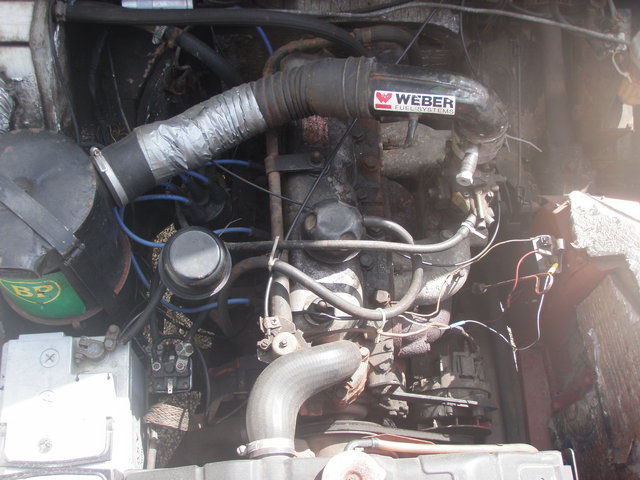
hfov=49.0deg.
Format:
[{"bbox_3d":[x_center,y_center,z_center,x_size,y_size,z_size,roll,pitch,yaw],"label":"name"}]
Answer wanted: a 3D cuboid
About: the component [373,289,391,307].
[{"bbox_3d":[0.083,0.078,0.950,0.023,0.016,0.022,-2,67,-4],"label":"component"}]

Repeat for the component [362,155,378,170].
[{"bbox_3d":[0.074,-0.114,1.030,0.023,0.015,0.022,-2,67,-4],"label":"component"}]

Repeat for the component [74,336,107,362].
[{"bbox_3d":[-0.304,0.146,0.930,0.042,0.022,0.034,-2,67,-4],"label":"component"}]

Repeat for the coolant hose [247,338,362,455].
[{"bbox_3d":[-0.016,0.175,0.794,0.140,0.105,0.138,-2,67,-4],"label":"coolant hose"}]

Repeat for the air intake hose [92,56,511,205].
[{"bbox_3d":[-0.014,-0.139,0.822,0.492,0.115,0.124,-9,68,-7],"label":"air intake hose"}]

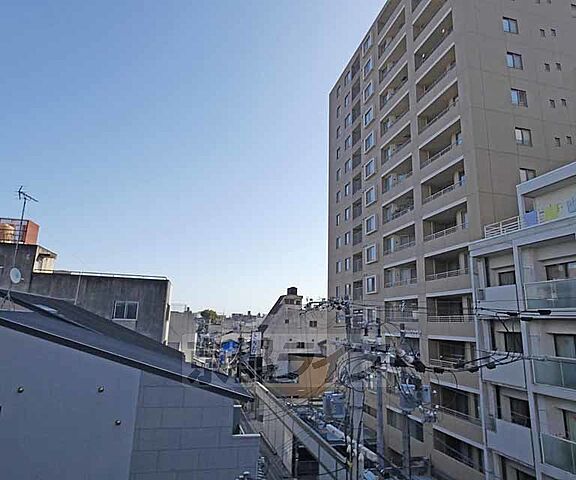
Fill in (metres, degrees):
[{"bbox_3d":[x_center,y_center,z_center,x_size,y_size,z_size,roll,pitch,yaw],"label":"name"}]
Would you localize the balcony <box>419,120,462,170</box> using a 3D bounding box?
[{"bbox_3d":[11.558,-6.833,25.595,1.000,1.695,4.539,5,-13,-14],"label":"balcony"}]

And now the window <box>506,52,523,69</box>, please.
[{"bbox_3d":[16.105,-12.668,24.614,1.220,1.217,0.150,5,-13,-14],"label":"window"}]

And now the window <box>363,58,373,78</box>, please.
[{"bbox_3d":[8.775,-18.687,37.904,0.150,1.450,1.856,5,-13,-14],"label":"window"}]

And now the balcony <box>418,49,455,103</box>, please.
[{"bbox_3d":[11.632,-12.446,26.353,1.300,1.800,4.600,5,-13,-13],"label":"balcony"}]

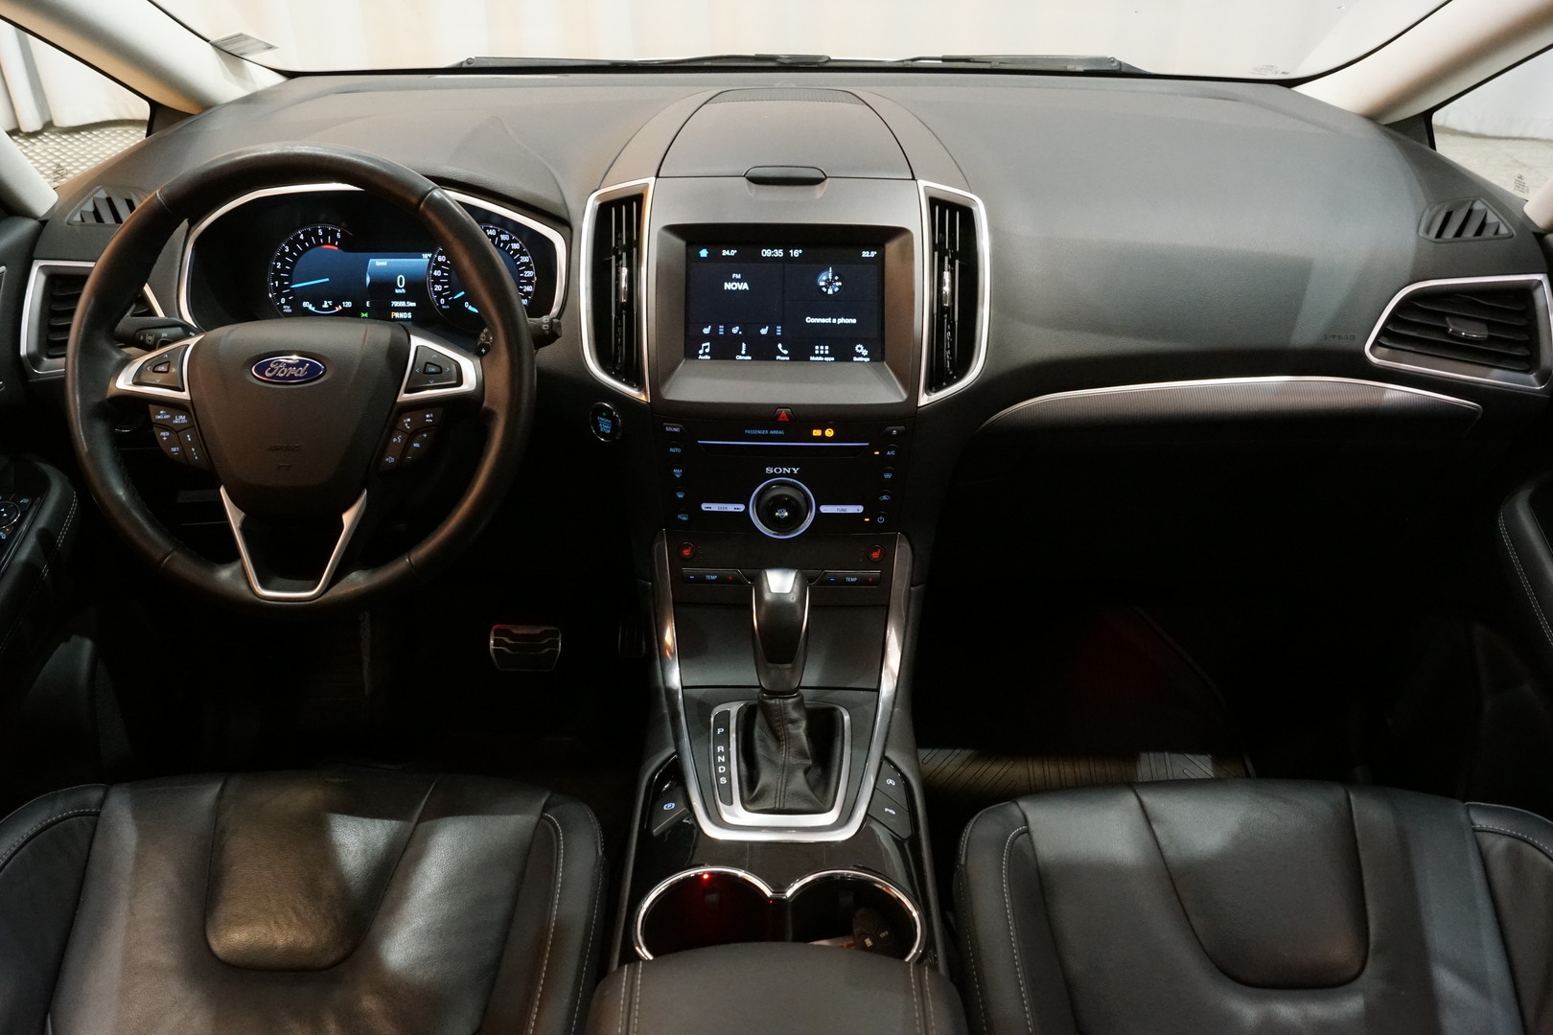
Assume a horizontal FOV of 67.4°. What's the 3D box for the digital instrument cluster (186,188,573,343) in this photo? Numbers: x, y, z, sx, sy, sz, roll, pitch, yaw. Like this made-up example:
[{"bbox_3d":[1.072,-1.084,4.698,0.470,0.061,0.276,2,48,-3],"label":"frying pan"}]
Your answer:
[{"bbox_3d":[-0.371,-0.235,1.085,0.345,0.145,0.060,1,7,0],"label":"digital instrument cluster"}]

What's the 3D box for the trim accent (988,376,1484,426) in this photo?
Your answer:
[{"bbox_3d":[0.415,-0.104,1.055,0.450,0.050,0.045,0,17,0],"label":"trim accent"}]

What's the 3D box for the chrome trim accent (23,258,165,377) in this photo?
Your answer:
[{"bbox_3d":[-0.605,-0.179,1.045,0.137,0.107,0.035,-2,13,-4],"label":"chrome trim accent"}]

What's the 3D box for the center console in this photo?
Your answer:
[{"bbox_3d":[0.005,-0.029,0.932,0.355,0.490,0.920,0,27,0],"label":"center console"}]

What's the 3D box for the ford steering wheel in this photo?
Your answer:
[{"bbox_3d":[-0.377,-0.114,0.943,0.372,0.370,0.100,0,2,0],"label":"ford steering wheel"}]

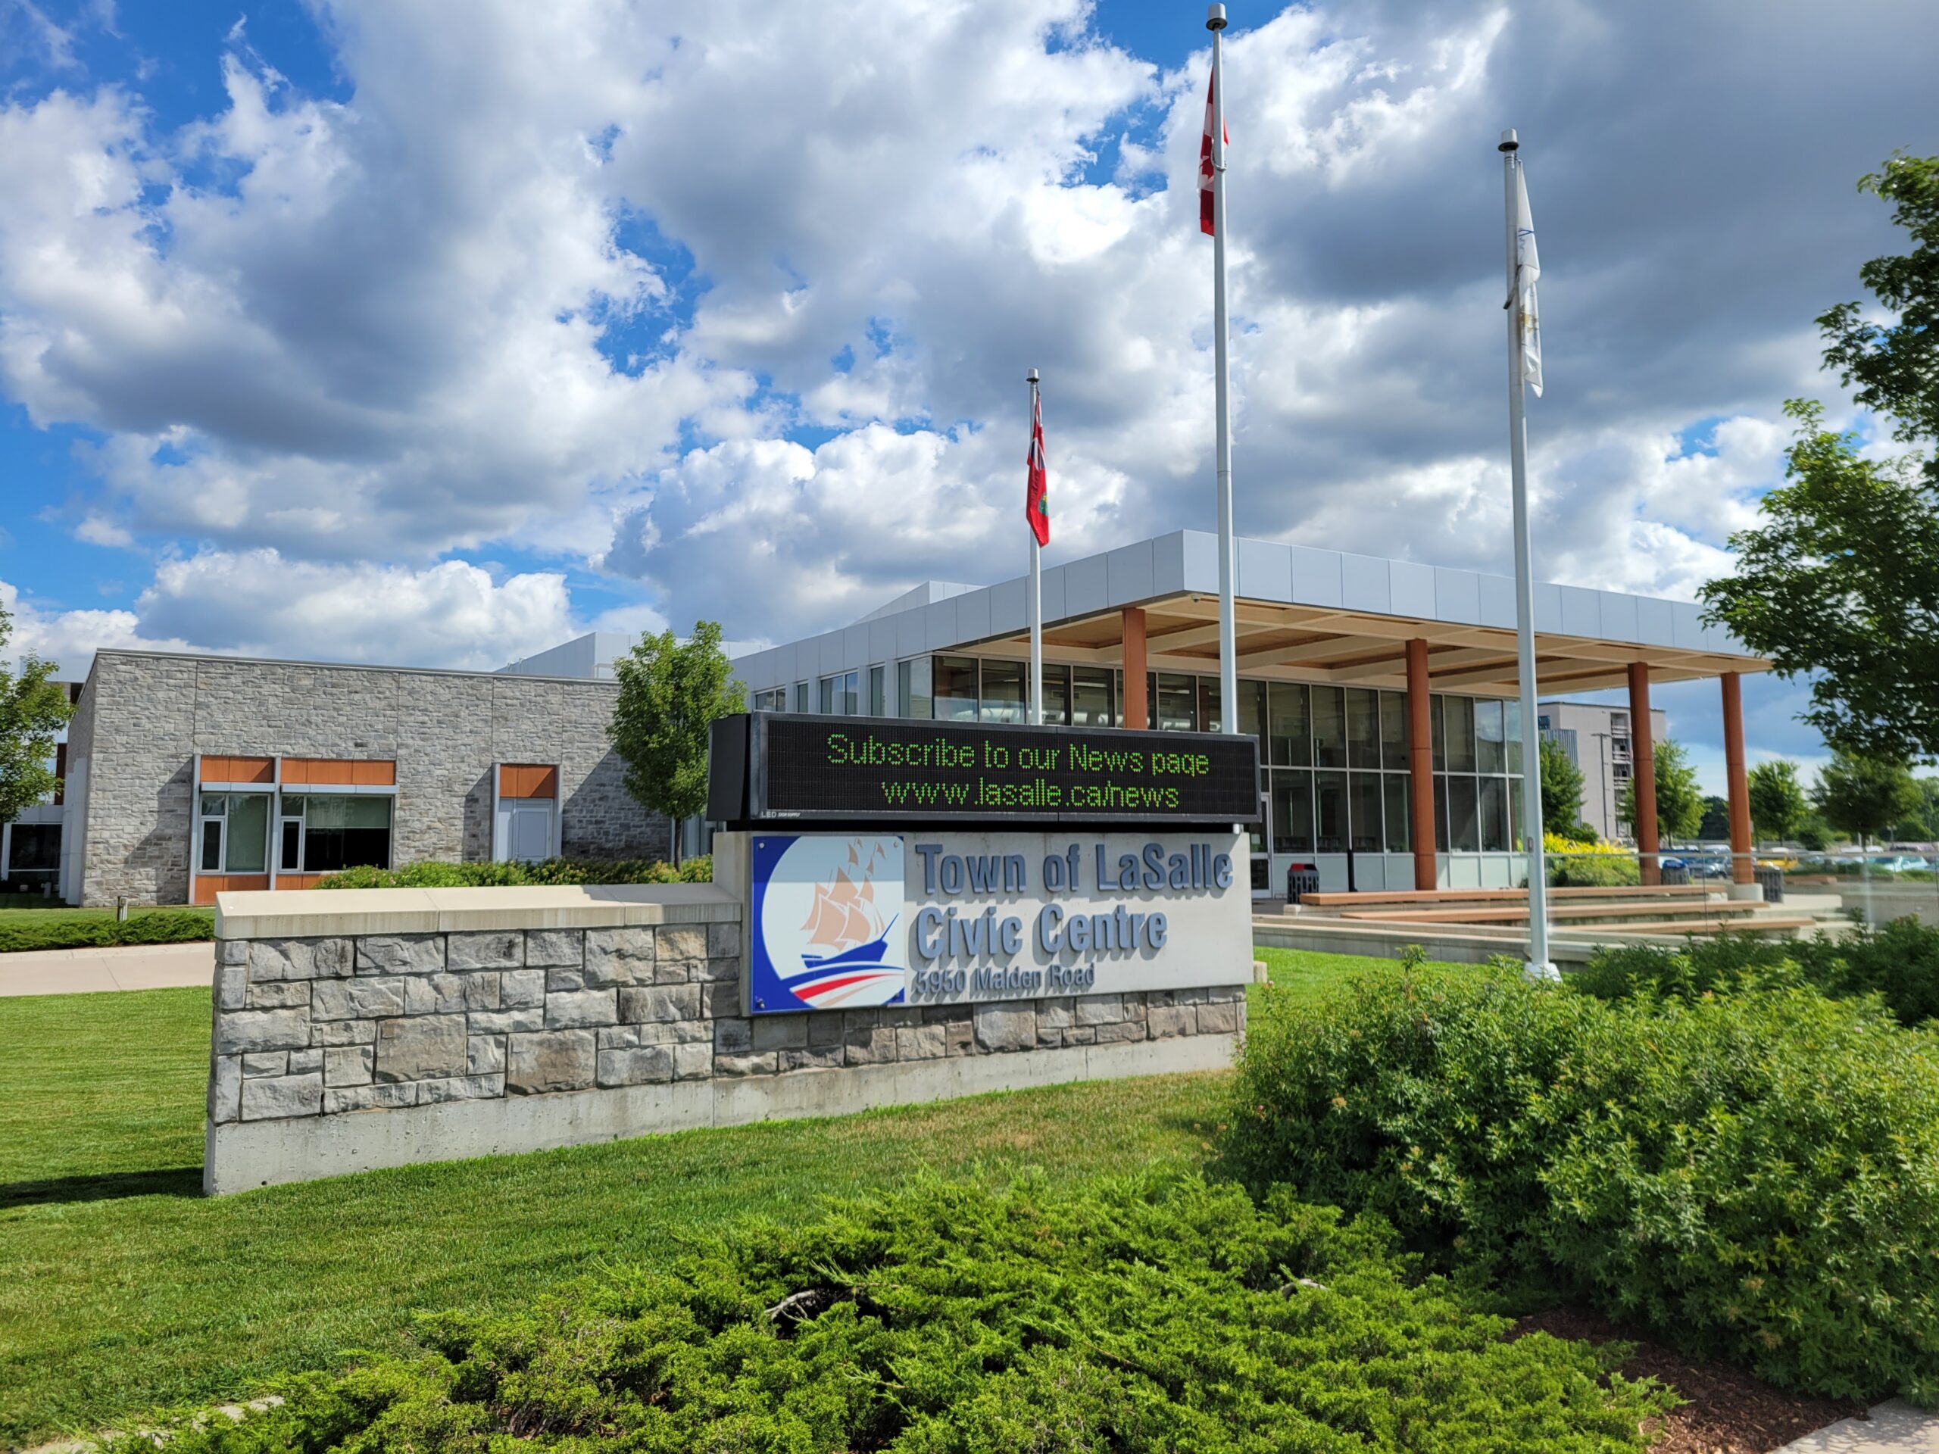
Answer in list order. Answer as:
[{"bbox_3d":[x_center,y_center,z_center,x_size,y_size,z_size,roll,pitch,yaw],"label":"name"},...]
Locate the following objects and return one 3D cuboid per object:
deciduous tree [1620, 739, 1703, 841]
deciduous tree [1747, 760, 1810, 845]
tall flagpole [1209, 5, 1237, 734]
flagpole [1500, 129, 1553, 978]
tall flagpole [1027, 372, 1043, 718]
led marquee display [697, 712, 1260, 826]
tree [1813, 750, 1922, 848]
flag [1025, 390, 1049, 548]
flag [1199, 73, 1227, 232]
[{"bbox_3d":[33.296,3.913,69.944,4.366,6.687,4.235,0,-6,0],"label":"deciduous tree"},{"bbox_3d":[43.143,4.872,77.885,3.649,6.276,3.539,0,-6,0],"label":"deciduous tree"},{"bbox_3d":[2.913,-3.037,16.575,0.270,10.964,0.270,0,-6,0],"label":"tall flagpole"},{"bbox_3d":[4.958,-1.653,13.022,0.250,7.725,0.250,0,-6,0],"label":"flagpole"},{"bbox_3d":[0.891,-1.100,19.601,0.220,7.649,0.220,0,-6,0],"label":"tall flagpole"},{"bbox_3d":[0.179,0.308,8.948,3.411,0.571,0.827,3,-6,-28],"label":"led marquee display"},{"bbox_3d":[40.690,3.949,65.919,5.145,5.791,4.991,0,-6,0],"label":"tree"},{"bbox_3d":[0.916,-3.536,19.789,0.330,2.231,0.280,0,-6,0],"label":"flag"},{"bbox_3d":[2.857,-6.753,17.059,0.330,2.124,0.300,0,-6,0],"label":"flag"}]

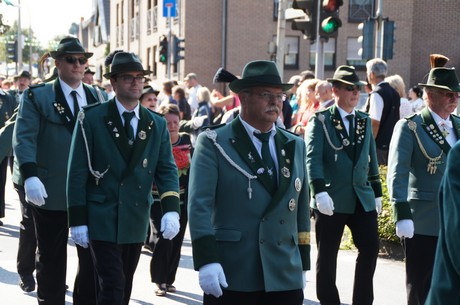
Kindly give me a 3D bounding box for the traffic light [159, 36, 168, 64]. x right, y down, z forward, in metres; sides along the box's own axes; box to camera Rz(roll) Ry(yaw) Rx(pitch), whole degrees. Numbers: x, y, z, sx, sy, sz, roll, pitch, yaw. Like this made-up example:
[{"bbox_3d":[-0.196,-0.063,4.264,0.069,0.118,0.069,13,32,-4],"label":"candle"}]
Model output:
[{"bbox_3d":[-2.149,-3.322,37.500,0.290,0.900,0.320,4,5,40],"label":"traffic light"}]

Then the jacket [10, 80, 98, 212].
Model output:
[{"bbox_3d":[-1.064,-0.044,7.250,0.560,0.810,0.350,0,4,-32],"label":"jacket"}]

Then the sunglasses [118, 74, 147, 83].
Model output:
[{"bbox_3d":[-0.530,-0.387,6.030,0.142,0.044,0.145,-2,4,-34],"label":"sunglasses"}]

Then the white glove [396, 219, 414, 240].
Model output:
[{"bbox_3d":[1.040,0.447,6.800,0.095,0.125,0.110,-2,4,-35],"label":"white glove"}]

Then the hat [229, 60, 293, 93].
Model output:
[{"bbox_3d":[0.139,-0.356,5.420,0.280,0.145,0.320,0,4,-40],"label":"hat"}]

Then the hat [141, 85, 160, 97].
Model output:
[{"bbox_3d":[-0.898,-0.680,12.800,0.260,0.120,0.280,-2,4,-35],"label":"hat"}]

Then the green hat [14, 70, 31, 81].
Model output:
[{"bbox_3d":[-3.308,-1.220,18.300,0.280,0.140,0.310,3,3,10],"label":"green hat"}]

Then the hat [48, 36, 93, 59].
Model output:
[{"bbox_3d":[-0.958,-0.634,6.950,0.260,0.125,0.295,-2,4,-32],"label":"hat"}]

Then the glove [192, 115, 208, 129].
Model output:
[{"bbox_3d":[-0.295,-0.310,11.500,0.160,0.120,0.100,1,4,10],"label":"glove"}]

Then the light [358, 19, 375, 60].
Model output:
[{"bbox_3d":[2.523,-2.097,21.300,0.310,0.750,0.260,3,3,25],"label":"light"}]

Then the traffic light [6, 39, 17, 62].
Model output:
[{"bbox_3d":[-7.423,-3.414,39.000,0.360,0.750,0.280,1,3,-20],"label":"traffic light"}]

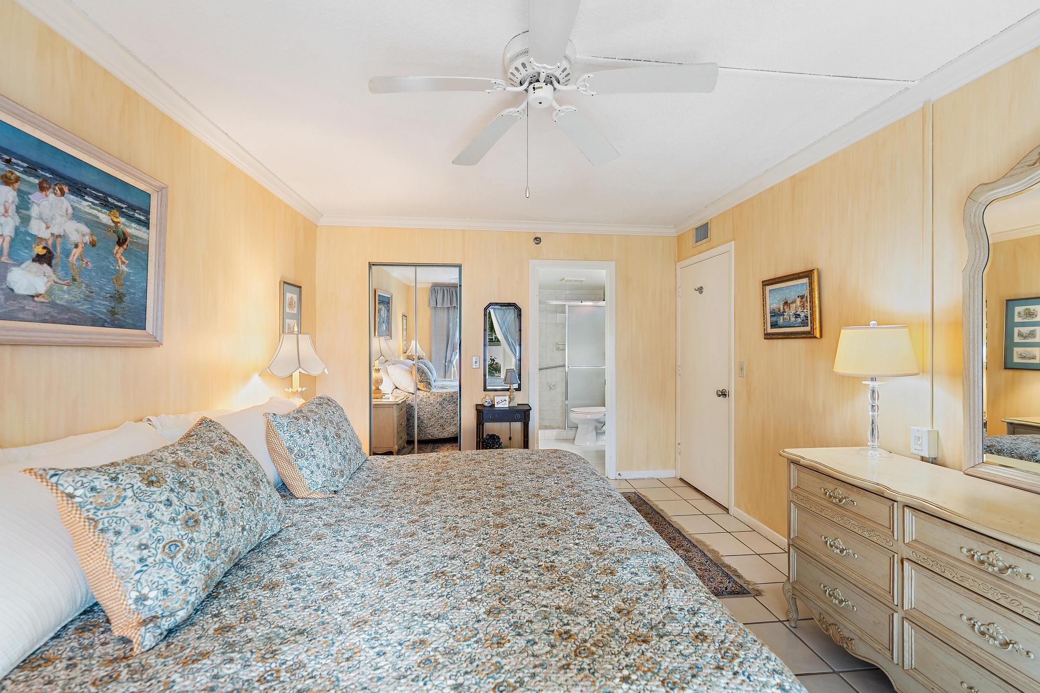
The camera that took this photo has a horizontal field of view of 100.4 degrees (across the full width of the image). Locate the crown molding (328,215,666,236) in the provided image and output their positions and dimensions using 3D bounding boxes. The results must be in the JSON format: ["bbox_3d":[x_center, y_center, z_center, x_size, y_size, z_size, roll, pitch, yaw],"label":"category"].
[{"bbox_3d":[-0.139,-1.123,4.047,3.394,0.075,0.075,0,1,-6],"label":"crown molding"}]

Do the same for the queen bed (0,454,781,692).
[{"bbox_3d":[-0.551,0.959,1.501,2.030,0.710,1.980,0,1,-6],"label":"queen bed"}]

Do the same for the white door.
[{"bbox_3d":[1.611,0.269,3.781,0.045,2.030,0.800,0,1,-6],"label":"white door"}]

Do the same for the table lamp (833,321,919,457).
[{"bbox_3d":[1.623,0.189,1.980,0.305,0.615,0.305,0,1,-6],"label":"table lamp"}]

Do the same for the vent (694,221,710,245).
[{"bbox_3d":[1.584,-0.984,3.805,0.025,0.175,0.270,0,1,-6],"label":"vent"}]

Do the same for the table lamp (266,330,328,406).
[{"bbox_3d":[-1.475,0.242,2.865,0.400,0.790,0.400,0,1,-6],"label":"table lamp"}]

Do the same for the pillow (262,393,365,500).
[{"bbox_3d":[-0.919,0.432,2.060,0.190,0.420,0.640,-25,3,-5],"label":"pillow"}]

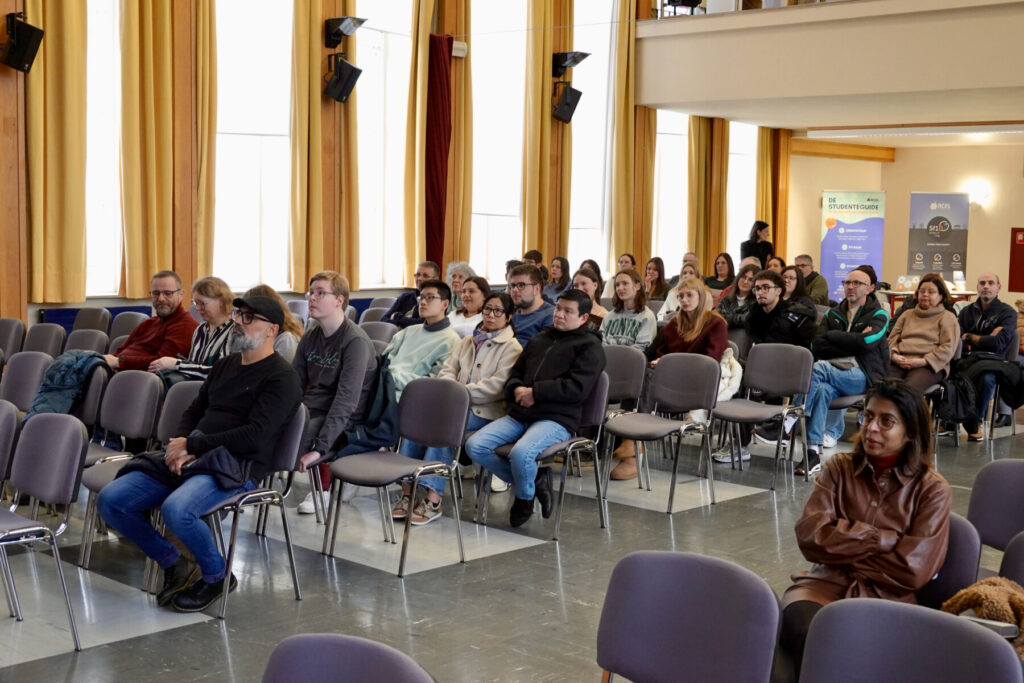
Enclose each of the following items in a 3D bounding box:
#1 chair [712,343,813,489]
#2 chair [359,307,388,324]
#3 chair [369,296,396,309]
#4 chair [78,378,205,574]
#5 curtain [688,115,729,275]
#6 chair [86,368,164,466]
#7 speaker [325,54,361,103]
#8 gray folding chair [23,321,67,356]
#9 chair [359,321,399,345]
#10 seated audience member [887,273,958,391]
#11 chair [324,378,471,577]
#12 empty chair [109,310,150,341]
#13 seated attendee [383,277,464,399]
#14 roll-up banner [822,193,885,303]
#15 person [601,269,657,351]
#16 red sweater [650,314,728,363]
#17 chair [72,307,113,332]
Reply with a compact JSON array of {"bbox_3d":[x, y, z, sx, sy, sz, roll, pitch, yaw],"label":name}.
[{"bbox_3d":[1.475,0.434,8.255,0.520,0.825,0.570,6,7,43],"label":"chair"},{"bbox_3d":[-1.268,0.149,10.938,0.525,0.820,0.540,6,7,44],"label":"chair"},{"bbox_3d":[-1.300,0.029,12.140,0.520,0.825,0.570,6,7,43],"label":"chair"},{"bbox_3d":[-1.589,0.598,5.939,0.520,0.825,0.570,6,7,43],"label":"chair"},{"bbox_3d":[2.368,-1.714,16.422,0.180,1.950,0.720,6,7,44],"label":"curtain"},{"bbox_3d":[-1.950,0.557,6.293,0.525,0.820,0.540,6,7,44],"label":"chair"},{"bbox_3d":[-1.554,-2.403,12.596,0.200,0.350,0.200,-5,36,-46],"label":"speaker"},{"bbox_3d":[-3.215,0.310,8.754,0.520,0.825,0.570,6,7,43],"label":"gray folding chair"},{"bbox_3d":[-1.109,0.287,9.437,0.525,0.820,0.540,6,7,44],"label":"chair"},{"bbox_3d":[2.794,0.135,9.576,0.550,1.220,0.780,6,7,43],"label":"seated audience member"},{"bbox_3d":[-0.520,0.590,6.207,0.525,0.820,0.540,6,7,44],"label":"chair"},{"bbox_3d":[-3.015,0.201,10.024,0.525,0.820,0.540,6,7,44],"label":"empty chair"},{"bbox_3d":[-0.681,0.267,7.588,0.520,1.210,0.830,6,7,43],"label":"seated attendee"},{"bbox_3d":[4.648,-1.047,18.690,0.870,2.010,0.180,2,5,10],"label":"roll-up banner"},{"bbox_3d":[0.608,0.152,8.932,0.500,1.240,0.800,5,6,37],"label":"person"},{"bbox_3d":[1.101,0.089,8.573,0.500,0.540,0.420,6,7,43],"label":"red sweater"},{"bbox_3d":[-3.393,0.165,10.299,0.520,0.825,0.570,6,7,43],"label":"chair"}]

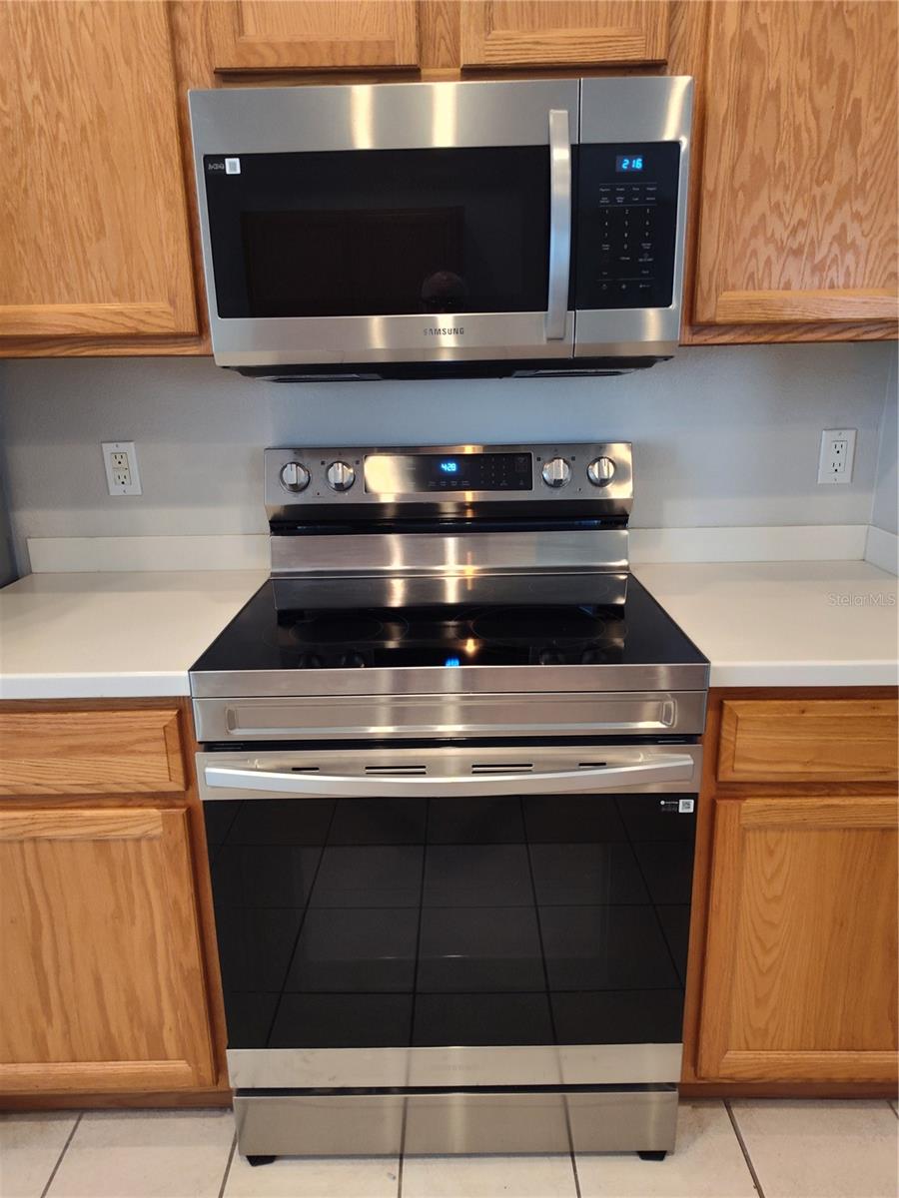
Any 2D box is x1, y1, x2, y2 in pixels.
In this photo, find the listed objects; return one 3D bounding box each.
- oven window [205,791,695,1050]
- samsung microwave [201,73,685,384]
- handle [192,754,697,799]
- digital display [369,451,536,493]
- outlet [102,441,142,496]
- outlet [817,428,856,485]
[{"bbox_3d":[0.006,0.518,1.264,0.745,0.462,0.020,-1,16,1],"label":"oven window"},{"bbox_3d":[-0.008,-0.618,1.420,0.759,0.425,0.403,-1,16,1],"label":"samsung microwave"},{"bbox_3d":[0.001,0.261,1.157,0.720,0.033,0.055,-1,16,1],"label":"handle"},{"bbox_3d":[-0.002,-0.260,1.645,0.342,0.081,0.015,-1,-1,1],"label":"digital display"},{"bbox_3d":[-0.708,-0.281,1.723,0.071,0.115,0.009,-1,16,1],"label":"outlet"},{"bbox_3d":[0.831,-0.304,1.707,0.071,0.115,0.009,-1,16,1],"label":"outlet"}]

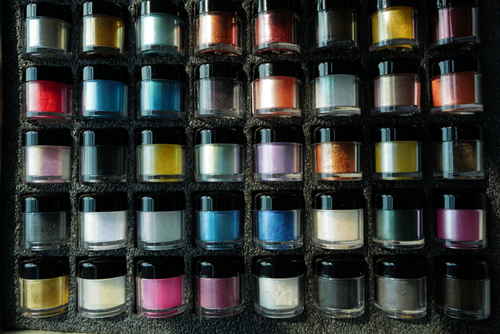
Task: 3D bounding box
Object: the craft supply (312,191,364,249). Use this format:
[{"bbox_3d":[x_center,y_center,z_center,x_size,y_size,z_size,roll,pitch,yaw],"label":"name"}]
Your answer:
[{"bbox_3d":[0.059,0.035,0.262,0.034,0.034,0.037,0,87,2],"label":"craft supply"}]

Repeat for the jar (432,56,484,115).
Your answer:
[{"bbox_3d":[0.142,-0.053,0.270,0.034,0.034,0.037,-1,88,2],"label":"jar"}]

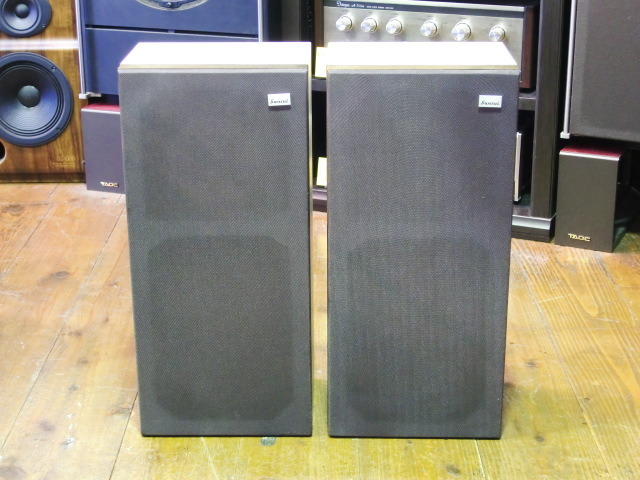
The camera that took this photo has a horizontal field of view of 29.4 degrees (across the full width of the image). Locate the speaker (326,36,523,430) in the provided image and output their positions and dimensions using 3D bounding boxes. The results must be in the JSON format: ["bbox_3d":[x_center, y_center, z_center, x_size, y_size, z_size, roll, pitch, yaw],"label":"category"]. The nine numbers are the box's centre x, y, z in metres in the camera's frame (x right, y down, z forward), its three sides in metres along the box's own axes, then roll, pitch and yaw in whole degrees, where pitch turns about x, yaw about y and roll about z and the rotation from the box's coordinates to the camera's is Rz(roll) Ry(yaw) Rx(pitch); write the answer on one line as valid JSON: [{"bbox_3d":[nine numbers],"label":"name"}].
[{"bbox_3d":[0.144,0.007,1.835,0.259,0.575,0.180,0,21,1],"label":"speaker"}]

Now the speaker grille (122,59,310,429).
[{"bbox_3d":[-0.145,0.033,1.787,0.262,0.569,0.022,0,21,1],"label":"speaker grille"}]

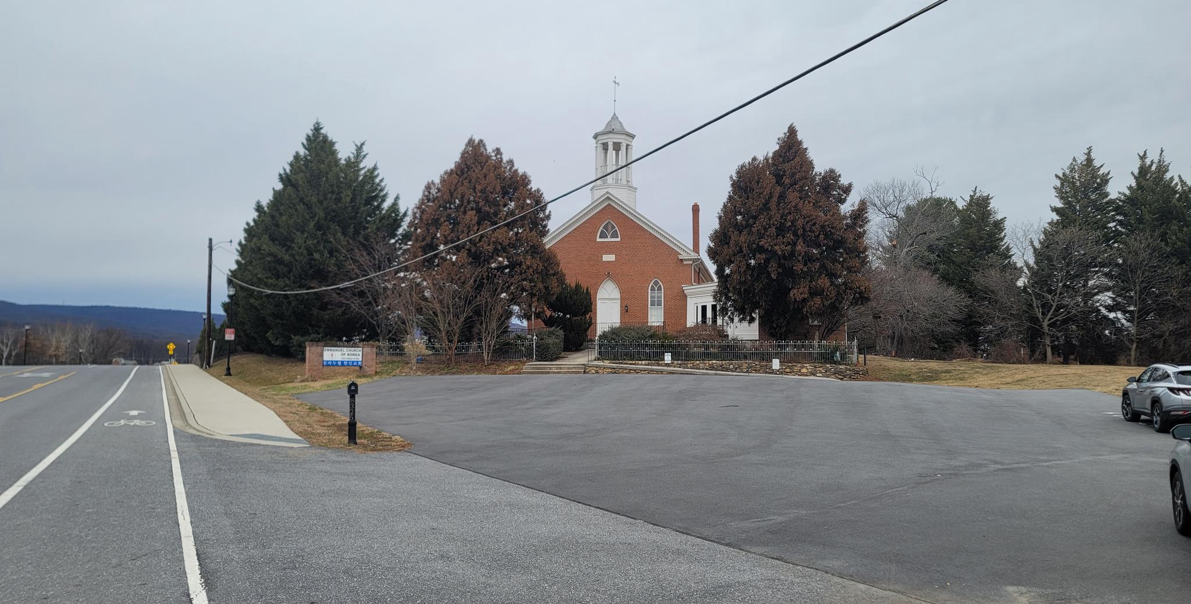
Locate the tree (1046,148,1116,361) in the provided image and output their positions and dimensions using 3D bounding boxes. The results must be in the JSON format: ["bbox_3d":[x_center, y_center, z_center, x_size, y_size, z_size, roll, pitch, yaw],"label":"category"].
[{"bbox_3d":[33.881,-3.367,60.499,5.000,15.140,5.200,-2,-4,29],"label":"tree"}]

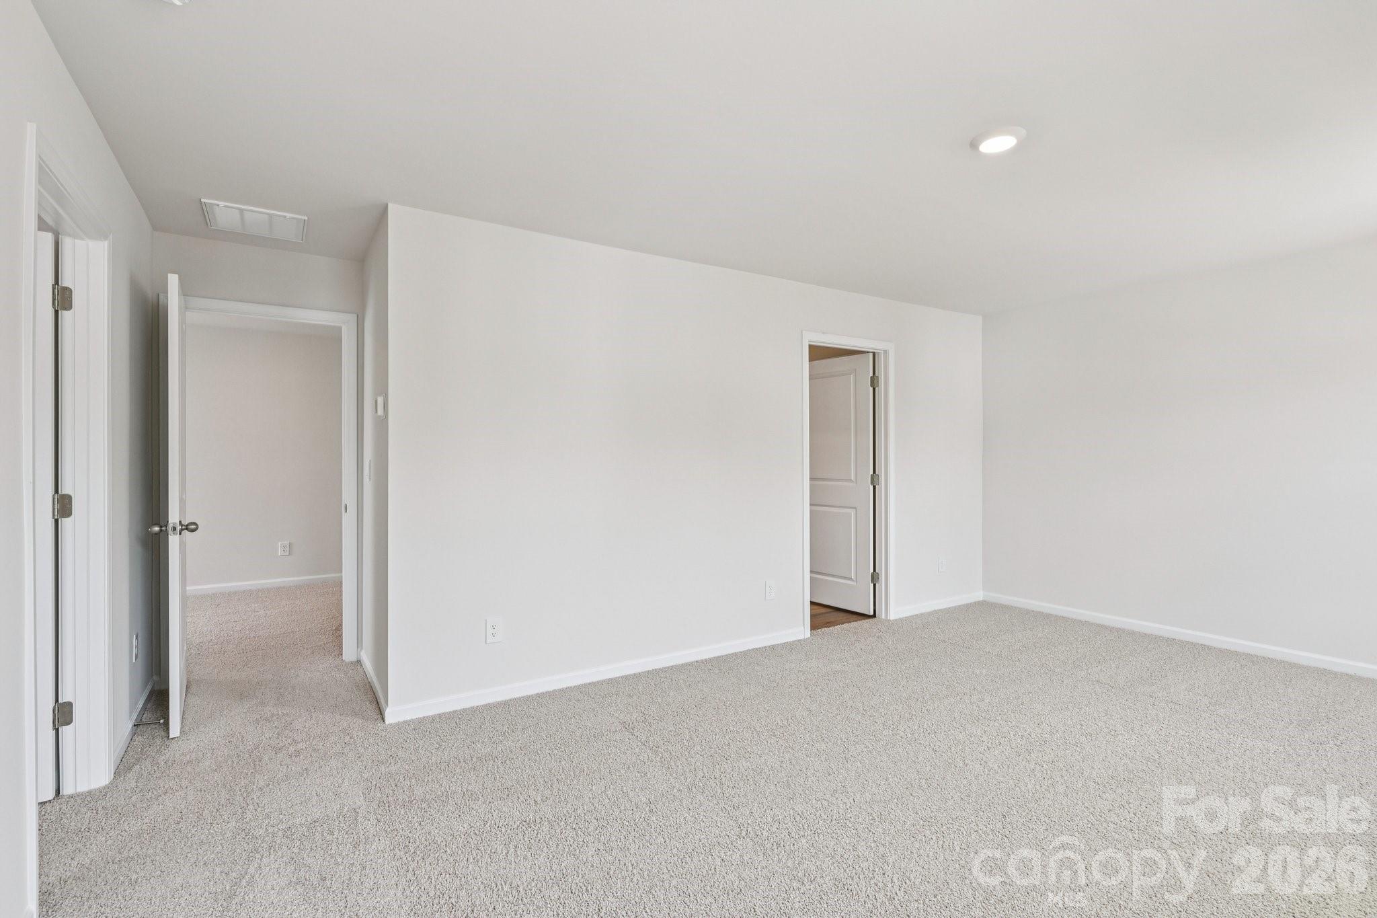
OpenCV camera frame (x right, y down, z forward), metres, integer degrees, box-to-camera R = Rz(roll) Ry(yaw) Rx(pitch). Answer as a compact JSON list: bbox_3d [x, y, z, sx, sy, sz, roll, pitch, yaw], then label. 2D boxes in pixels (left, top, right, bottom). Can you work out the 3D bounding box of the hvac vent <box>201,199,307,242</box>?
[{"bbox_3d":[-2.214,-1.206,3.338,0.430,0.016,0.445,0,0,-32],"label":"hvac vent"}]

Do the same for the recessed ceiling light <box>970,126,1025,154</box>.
[{"bbox_3d":[1.183,-1.211,2.486,0.194,0.025,0.194,0,0,0],"label":"recessed ceiling light"}]

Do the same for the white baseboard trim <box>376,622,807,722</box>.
[{"bbox_3d":[-0.309,1.201,3.770,2.632,0.082,0.016,0,0,-32],"label":"white baseboard trim"}]

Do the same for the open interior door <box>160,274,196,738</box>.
[{"bbox_3d":[-2.490,0.203,3.170,0.036,2.030,0.813,0,0,-36],"label":"open interior door"}]

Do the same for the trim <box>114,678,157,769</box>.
[{"bbox_3d":[-2.566,1.196,3.027,0.016,0.082,1.023,0,0,-32],"label":"trim"}]

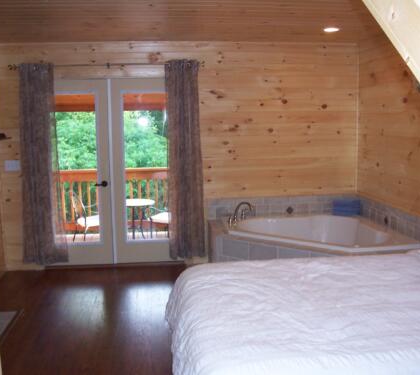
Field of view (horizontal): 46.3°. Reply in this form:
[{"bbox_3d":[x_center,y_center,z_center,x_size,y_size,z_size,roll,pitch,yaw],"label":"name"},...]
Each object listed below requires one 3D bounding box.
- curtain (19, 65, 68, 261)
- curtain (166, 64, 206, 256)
[{"bbox_3d":[-1.796,-0.218,5.213,0.447,2.120,0.110,-2,8,-7],"label":"curtain"},{"bbox_3d":[-0.267,-0.279,5.399,0.409,2.168,0.110,-2,8,-7],"label":"curtain"}]

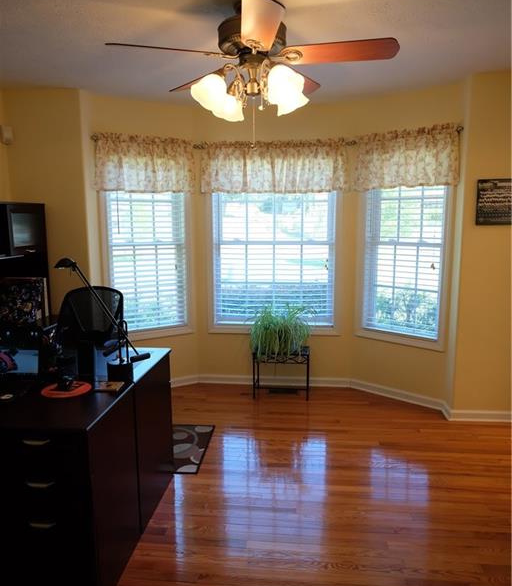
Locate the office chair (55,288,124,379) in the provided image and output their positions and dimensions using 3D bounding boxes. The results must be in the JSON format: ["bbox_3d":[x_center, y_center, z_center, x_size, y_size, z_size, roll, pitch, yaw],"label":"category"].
[{"bbox_3d":[-1.222,0.492,3.126,0.600,1.040,0.620,1,8,6],"label":"office chair"}]

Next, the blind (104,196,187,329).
[{"bbox_3d":[-0.927,-0.396,3.894,0.670,1.440,0.060,-4,9,-27],"label":"blind"}]

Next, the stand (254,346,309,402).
[{"bbox_3d":[0.226,0.688,3.933,0.470,0.410,0.270,1,8,6],"label":"stand"}]

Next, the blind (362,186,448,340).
[{"bbox_3d":[1.190,-0.374,3.659,0.680,1.440,0.060,6,11,40],"label":"blind"}]

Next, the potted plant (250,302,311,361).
[{"bbox_3d":[0.214,0.315,3.860,0.500,0.460,0.400,1,8,6],"label":"potted plant"}]

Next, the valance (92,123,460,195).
[{"bbox_3d":[0.126,-1.042,3.605,2.760,0.450,0.560,1,8,6],"label":"valance"}]

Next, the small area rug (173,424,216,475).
[{"bbox_3d":[-0.900,1.018,3.067,1.160,0.012,0.670,1,8,6],"label":"small area rug"}]

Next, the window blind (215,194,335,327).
[{"bbox_3d":[0.156,-0.418,4.005,1.090,1.440,0.060,1,8,6],"label":"window blind"}]

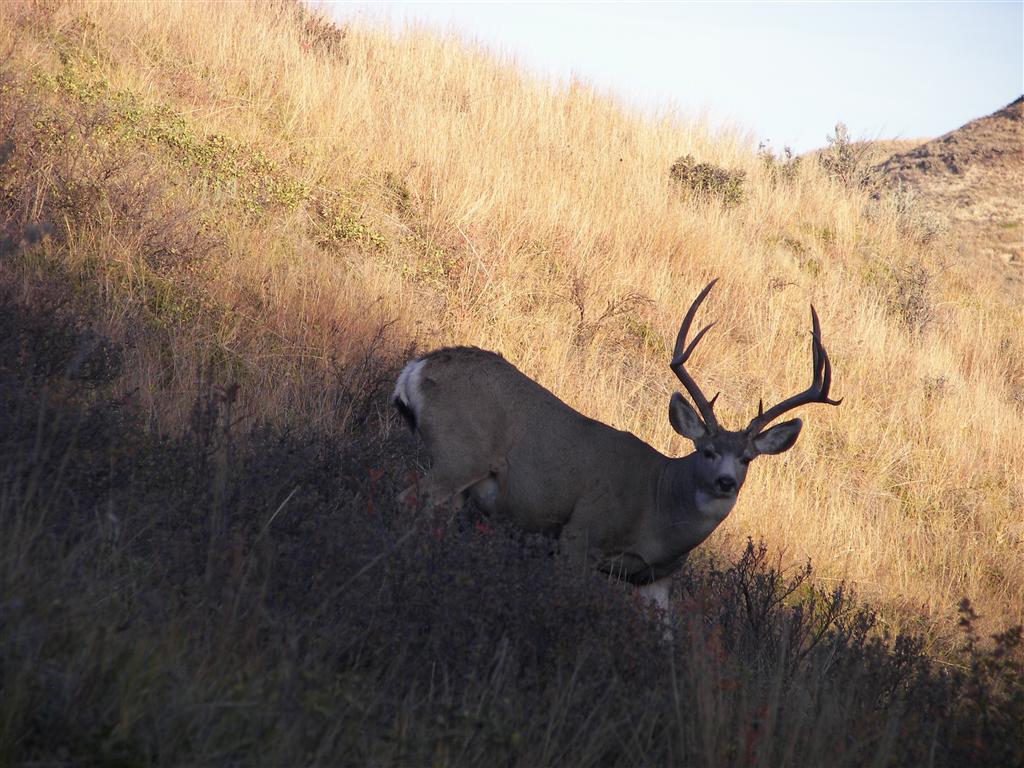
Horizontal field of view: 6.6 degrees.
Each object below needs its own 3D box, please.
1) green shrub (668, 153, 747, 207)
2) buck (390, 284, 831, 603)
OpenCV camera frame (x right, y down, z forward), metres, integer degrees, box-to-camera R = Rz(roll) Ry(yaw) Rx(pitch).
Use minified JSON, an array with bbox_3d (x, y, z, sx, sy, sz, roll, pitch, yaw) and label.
[{"bbox_3d":[1.010,-1.031,46.000,0.410,0.320,0.380,0,-4,0],"label":"green shrub"},{"bbox_3d":[0.374,0.347,34.500,1.700,1.570,0.620,9,-2,14],"label":"buck"}]

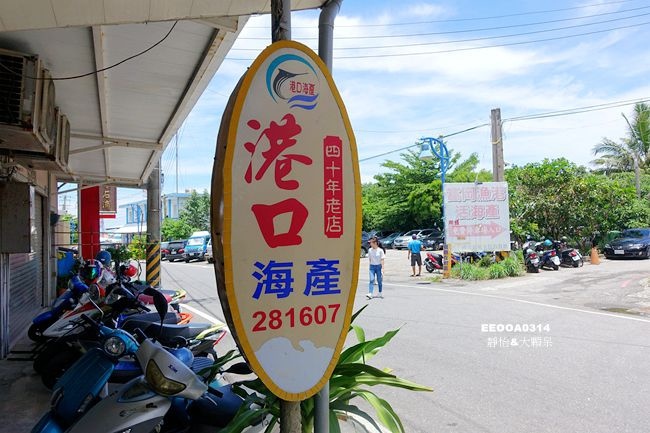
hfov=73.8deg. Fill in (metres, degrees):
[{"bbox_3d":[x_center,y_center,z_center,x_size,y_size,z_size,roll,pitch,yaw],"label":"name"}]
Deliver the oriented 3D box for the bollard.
[{"bbox_3d":[12.505,1.835,20.052,0.390,0.750,0.390,-3,-3,32],"label":"bollard"}]

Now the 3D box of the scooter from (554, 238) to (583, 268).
[{"bbox_3d":[10.826,1.662,19.297,0.700,1.120,1.800,-1,-2,-2],"label":"scooter"}]

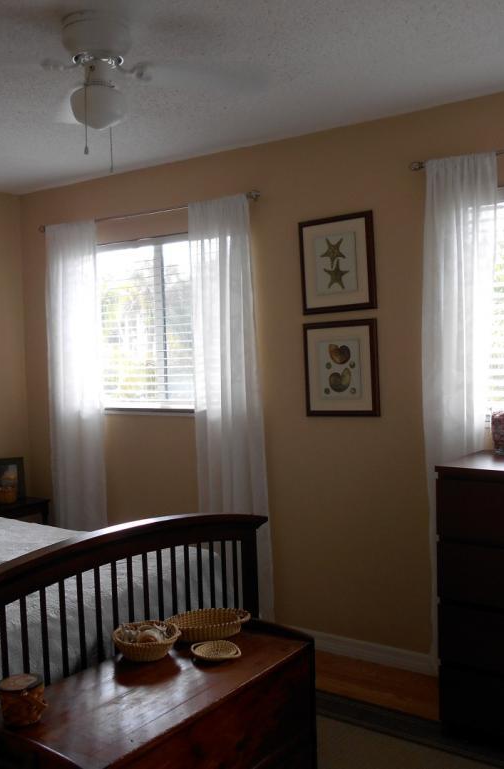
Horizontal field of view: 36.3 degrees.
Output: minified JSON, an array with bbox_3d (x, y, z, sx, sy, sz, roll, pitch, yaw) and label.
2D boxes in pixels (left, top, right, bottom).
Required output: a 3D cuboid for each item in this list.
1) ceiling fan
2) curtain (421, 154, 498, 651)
[{"bbox_3d":[-0.467,-0.930,2.327,1.050,0.320,1.050,0,3,35],"label":"ceiling fan"},{"bbox_3d":[0.861,0.160,3.169,0.330,2.170,0.090,0,3,35],"label":"curtain"}]

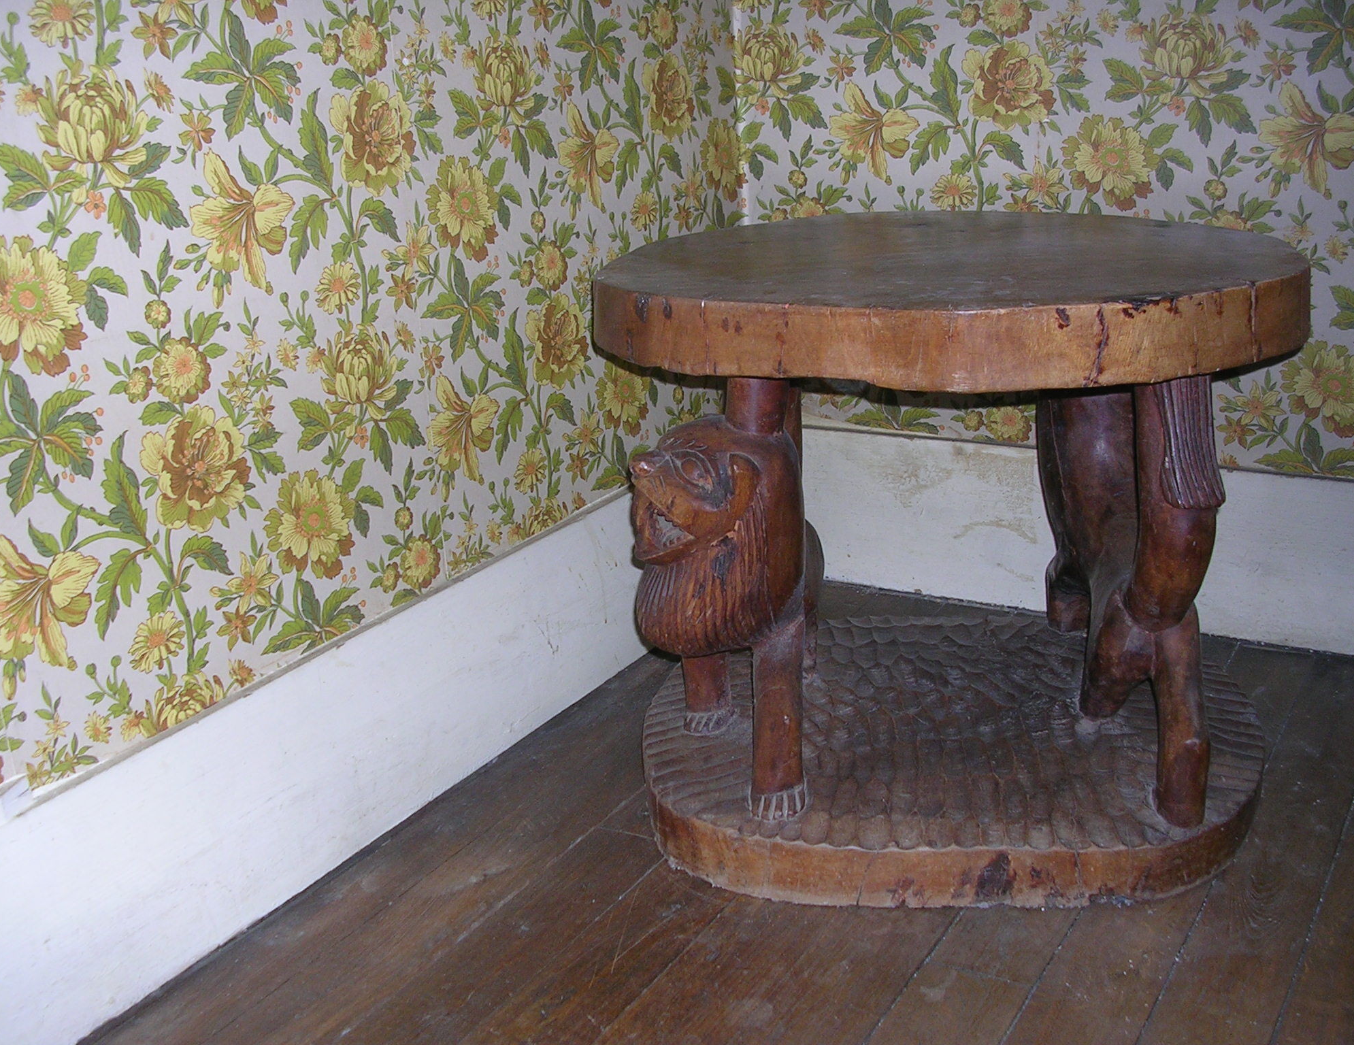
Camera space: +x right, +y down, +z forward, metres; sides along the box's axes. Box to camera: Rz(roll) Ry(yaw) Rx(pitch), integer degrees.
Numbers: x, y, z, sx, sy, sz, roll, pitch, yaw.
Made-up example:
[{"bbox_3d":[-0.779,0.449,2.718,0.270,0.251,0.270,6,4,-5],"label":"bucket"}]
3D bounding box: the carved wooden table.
[{"bbox_3d":[0.262,0.002,1.514,0.645,0.540,0.605,0,19,10],"label":"carved wooden table"}]

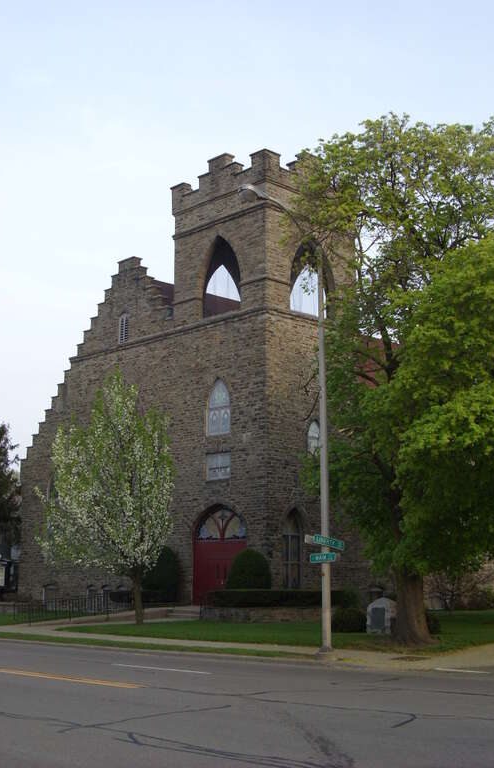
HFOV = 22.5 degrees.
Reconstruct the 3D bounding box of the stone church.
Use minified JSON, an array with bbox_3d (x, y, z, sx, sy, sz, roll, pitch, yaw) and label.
[{"bbox_3d":[2.139,1.540,51.702,17.500,15.400,14.250,9,-12,-42],"label":"stone church"}]

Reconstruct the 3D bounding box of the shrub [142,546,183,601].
[{"bbox_3d":[-2.878,6.434,41.642,1.310,1.930,1.310,0,-9,0],"label":"shrub"}]

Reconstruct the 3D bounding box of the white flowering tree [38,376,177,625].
[{"bbox_3d":[-4.217,3.297,37.105,3.910,7.570,4.030,0,-9,0],"label":"white flowering tree"}]

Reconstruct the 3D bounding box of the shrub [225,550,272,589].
[{"bbox_3d":[0.045,6.013,38.536,1.430,1.780,1.430,0,-9,0],"label":"shrub"}]

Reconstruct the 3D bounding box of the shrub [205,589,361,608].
[{"bbox_3d":[0.885,6.269,36.319,1.000,0.580,6.280,9,-12,-42],"label":"shrub"}]

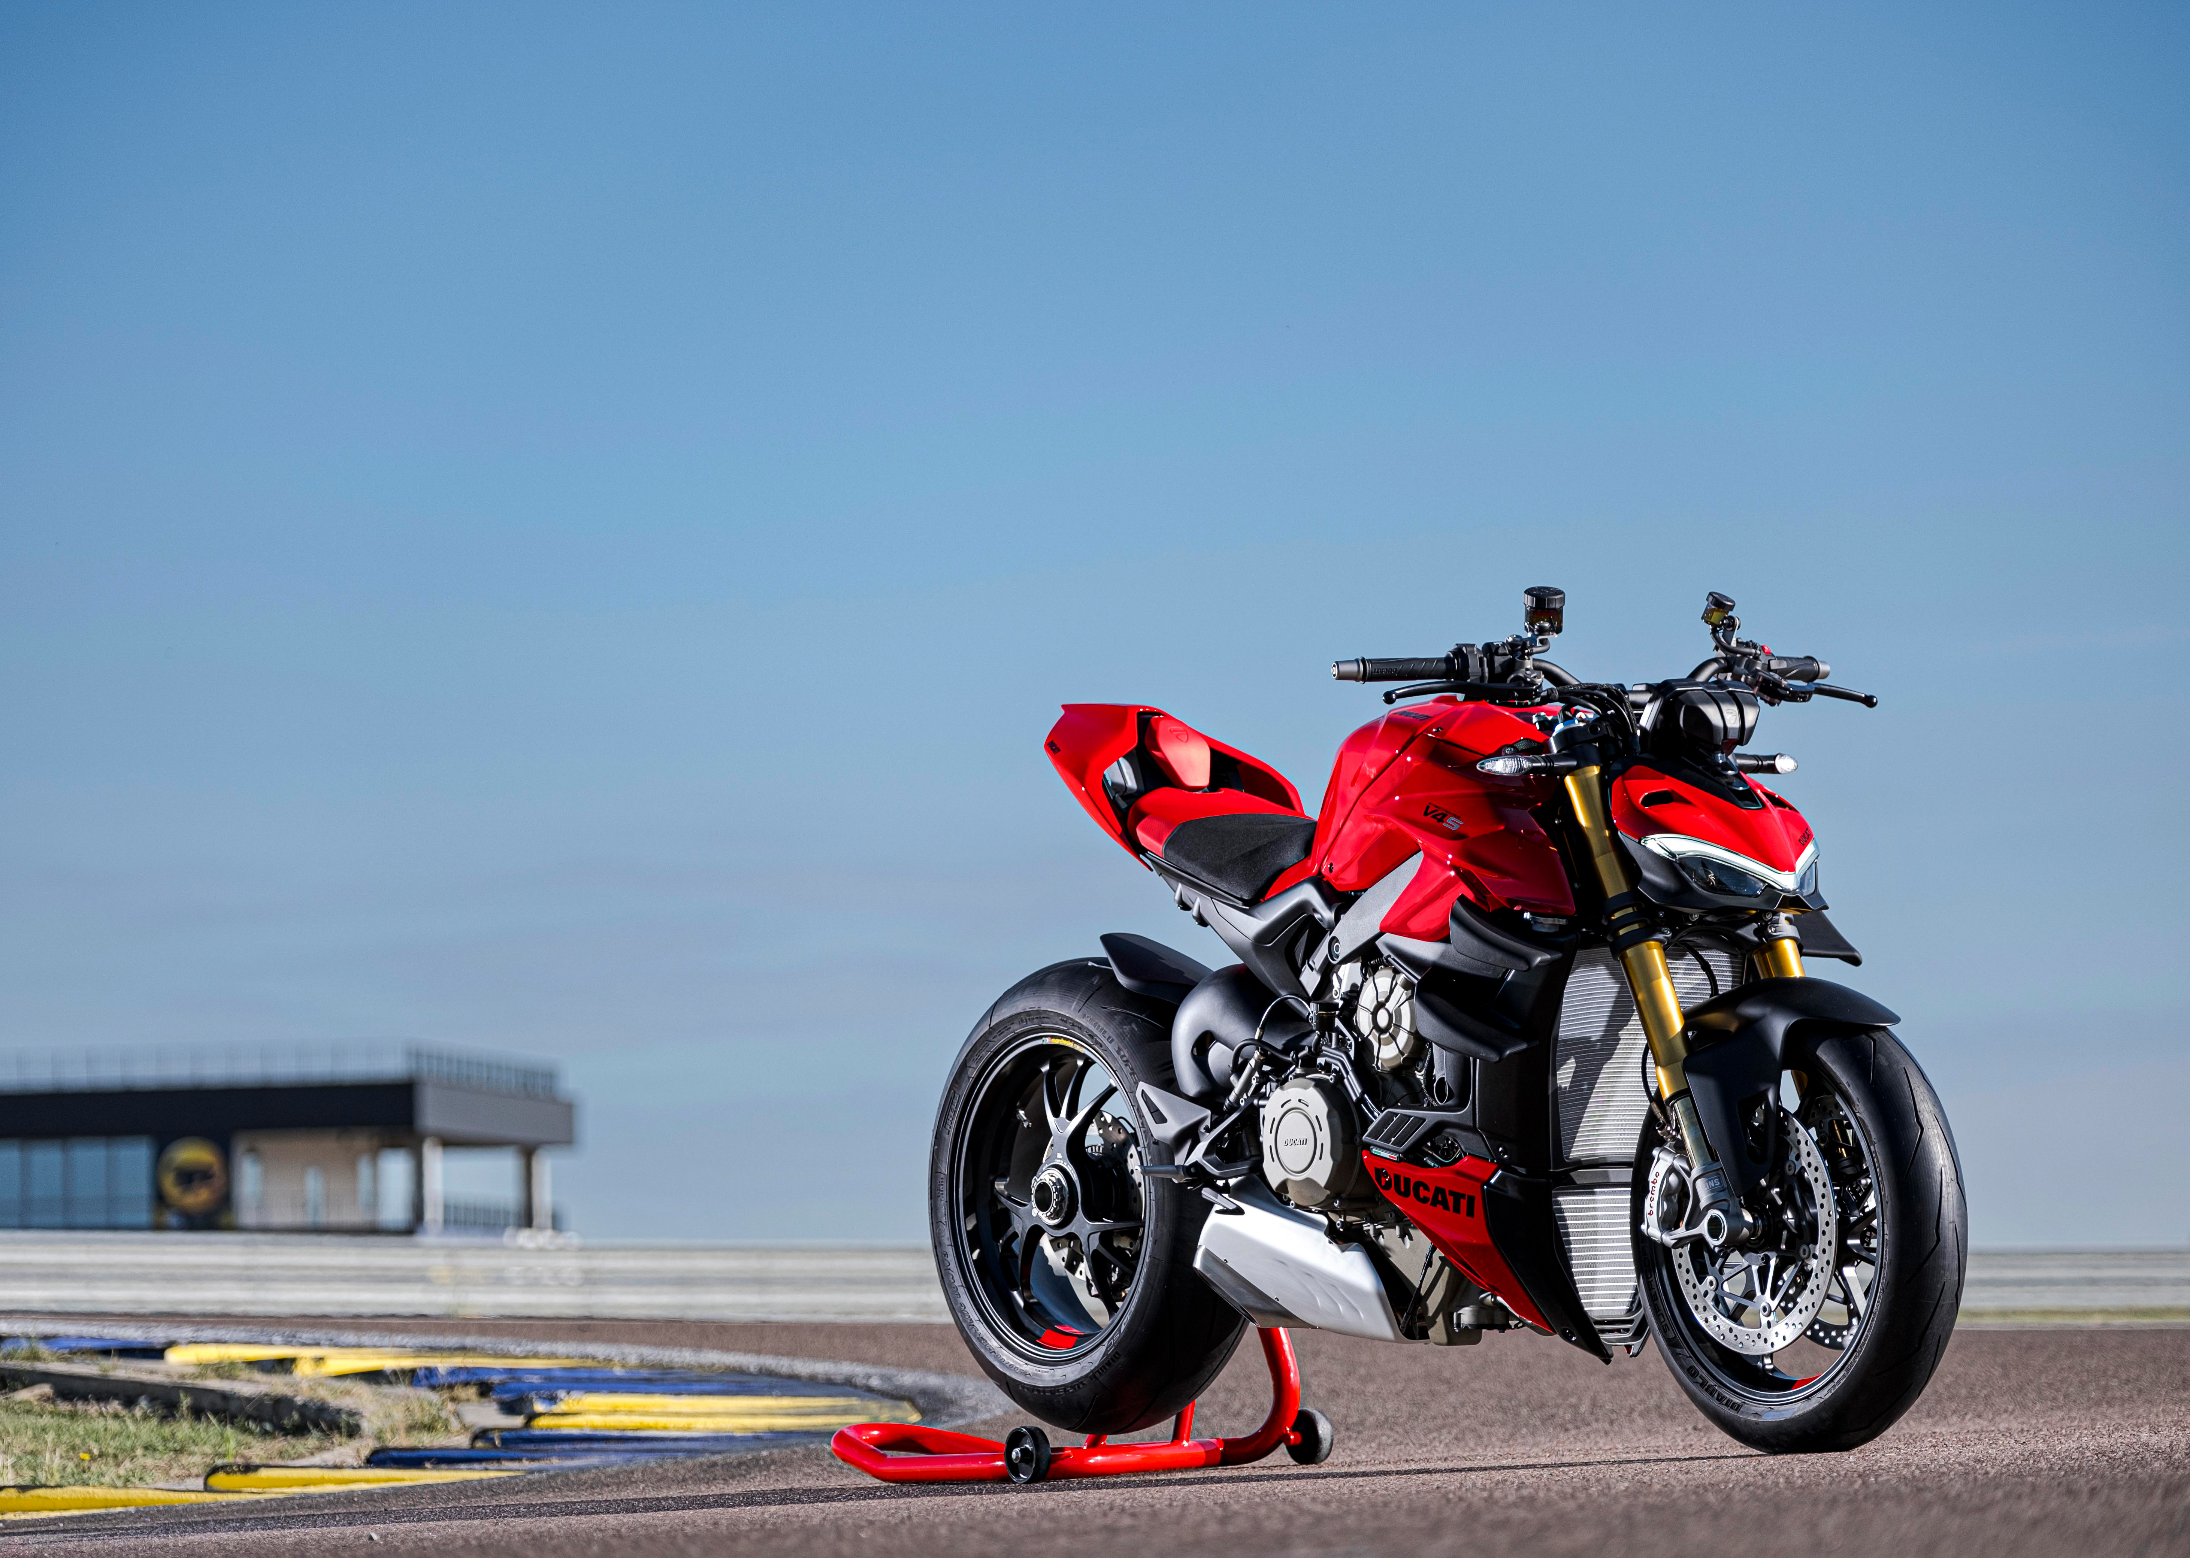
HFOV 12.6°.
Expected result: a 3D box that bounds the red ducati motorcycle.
[{"bbox_3d":[0.434,0.341,13.345,0.845,1.130,2.120,0,-3,-37],"label":"red ducati motorcycle"}]

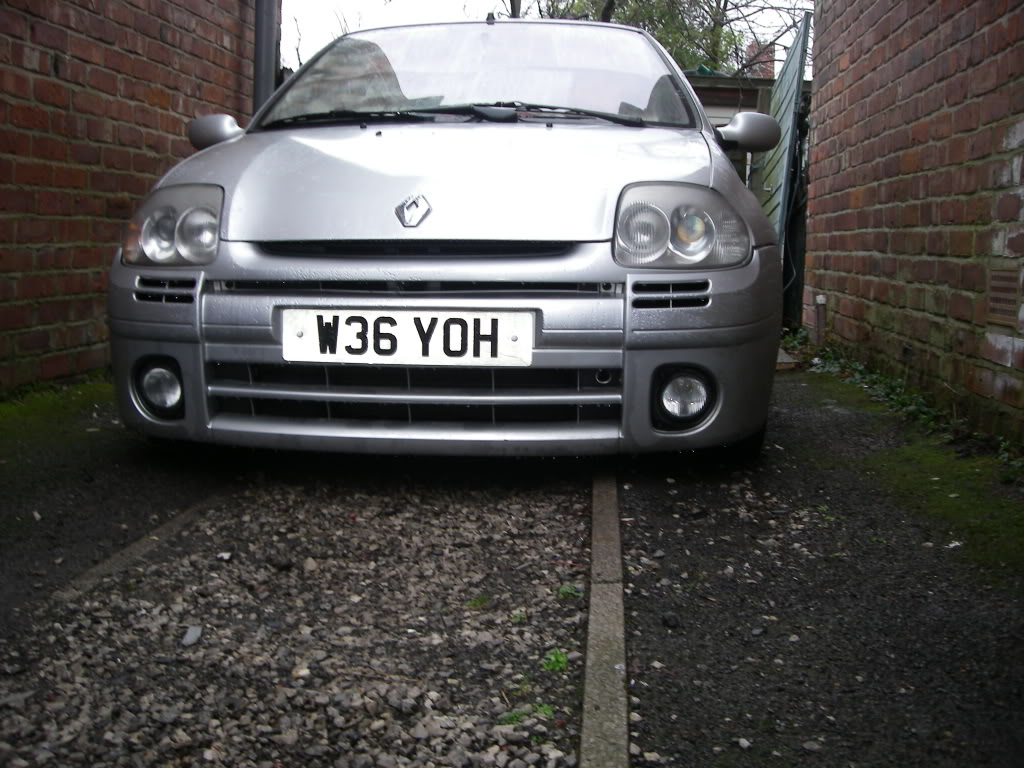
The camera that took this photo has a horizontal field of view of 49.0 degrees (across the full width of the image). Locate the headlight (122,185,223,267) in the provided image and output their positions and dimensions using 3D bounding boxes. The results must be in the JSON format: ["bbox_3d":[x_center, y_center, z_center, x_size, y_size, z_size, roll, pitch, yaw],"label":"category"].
[{"bbox_3d":[-0.771,-0.353,2.534,0.330,0.190,0.250,1,7,5],"label":"headlight"}]

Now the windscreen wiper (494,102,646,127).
[{"bbox_3d":[0.161,-0.739,3.085,0.430,0.050,0.075,6,7,-2],"label":"windscreen wiper"}]

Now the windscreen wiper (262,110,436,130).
[{"bbox_3d":[-0.476,-0.739,3.172,0.560,0.050,0.070,3,8,22],"label":"windscreen wiper"}]

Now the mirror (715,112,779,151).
[{"bbox_3d":[0.720,-0.764,3.412,0.200,0.122,0.130,1,7,5],"label":"mirror"}]

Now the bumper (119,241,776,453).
[{"bbox_3d":[-0.199,-0.098,2.525,1.630,0.460,0.480,1,7,5],"label":"bumper"}]

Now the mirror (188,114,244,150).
[{"bbox_3d":[-0.929,-0.790,3.555,0.200,0.122,0.130,1,7,5],"label":"mirror"}]

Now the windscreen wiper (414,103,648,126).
[{"bbox_3d":[0.037,-0.739,3.081,0.650,0.070,0.100,1,7,5],"label":"windscreen wiper"}]

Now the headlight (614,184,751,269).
[{"bbox_3d":[0.374,-0.335,2.434,0.330,0.190,0.250,1,7,5],"label":"headlight"}]

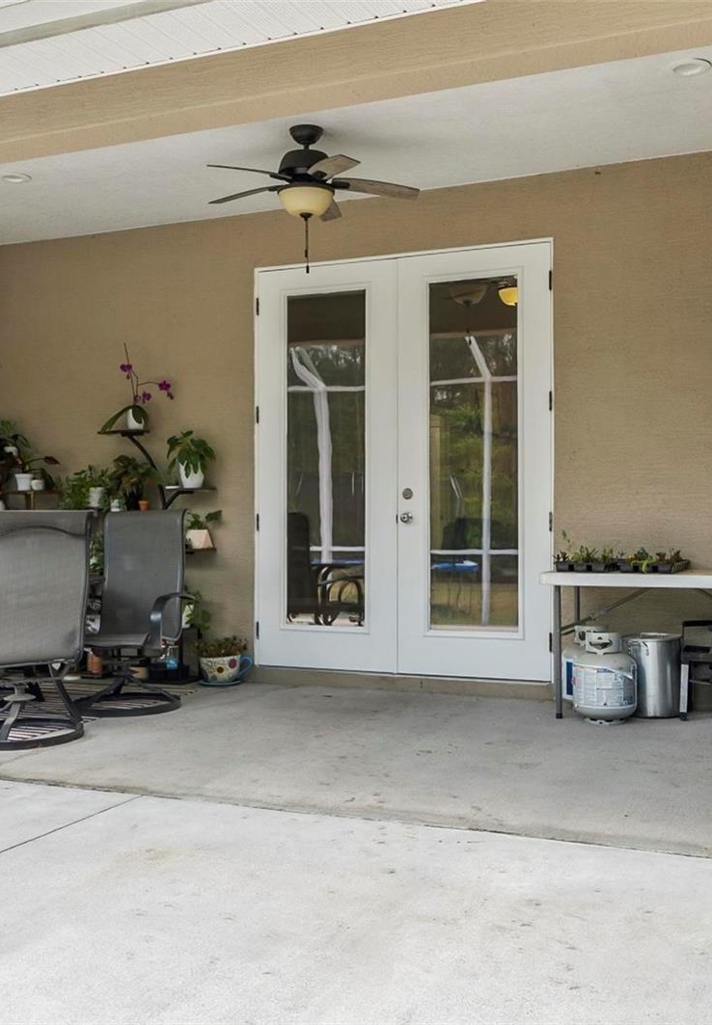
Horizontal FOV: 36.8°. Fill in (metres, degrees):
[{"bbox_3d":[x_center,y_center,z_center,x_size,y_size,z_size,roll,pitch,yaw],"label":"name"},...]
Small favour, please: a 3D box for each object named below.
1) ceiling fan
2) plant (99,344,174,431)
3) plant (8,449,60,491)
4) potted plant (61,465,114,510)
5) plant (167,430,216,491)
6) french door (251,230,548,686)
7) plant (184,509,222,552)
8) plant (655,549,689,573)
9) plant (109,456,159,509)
[{"bbox_3d":[-0.242,-1.523,5.245,1.110,0.698,1.110,0,0,24],"label":"ceiling fan"},{"bbox_3d":[-1.397,-0.783,6.816,0.420,0.550,0.220,0,0,24],"label":"plant"},{"bbox_3d":[-2.117,-0.278,7.040,0.280,0.275,0.200,0,0,24],"label":"plant"},{"bbox_3d":[-1.733,-0.152,6.914,0.290,0.300,0.240,0,0,24],"label":"potted plant"},{"bbox_3d":[-1.027,-0.330,6.658,0.290,0.365,0.290,0,0,0],"label":"plant"},{"bbox_3d":[0.236,-0.278,6.303,1.880,2.470,0.100,0,0,24],"label":"french door"},{"bbox_3d":[-0.950,0.112,6.612,0.200,0.255,0.170,0,0,24],"label":"plant"},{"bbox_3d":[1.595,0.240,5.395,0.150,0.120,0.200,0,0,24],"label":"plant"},{"bbox_3d":[-1.405,-0.195,6.781,0.300,0.350,0.290,0,0,0],"label":"plant"}]

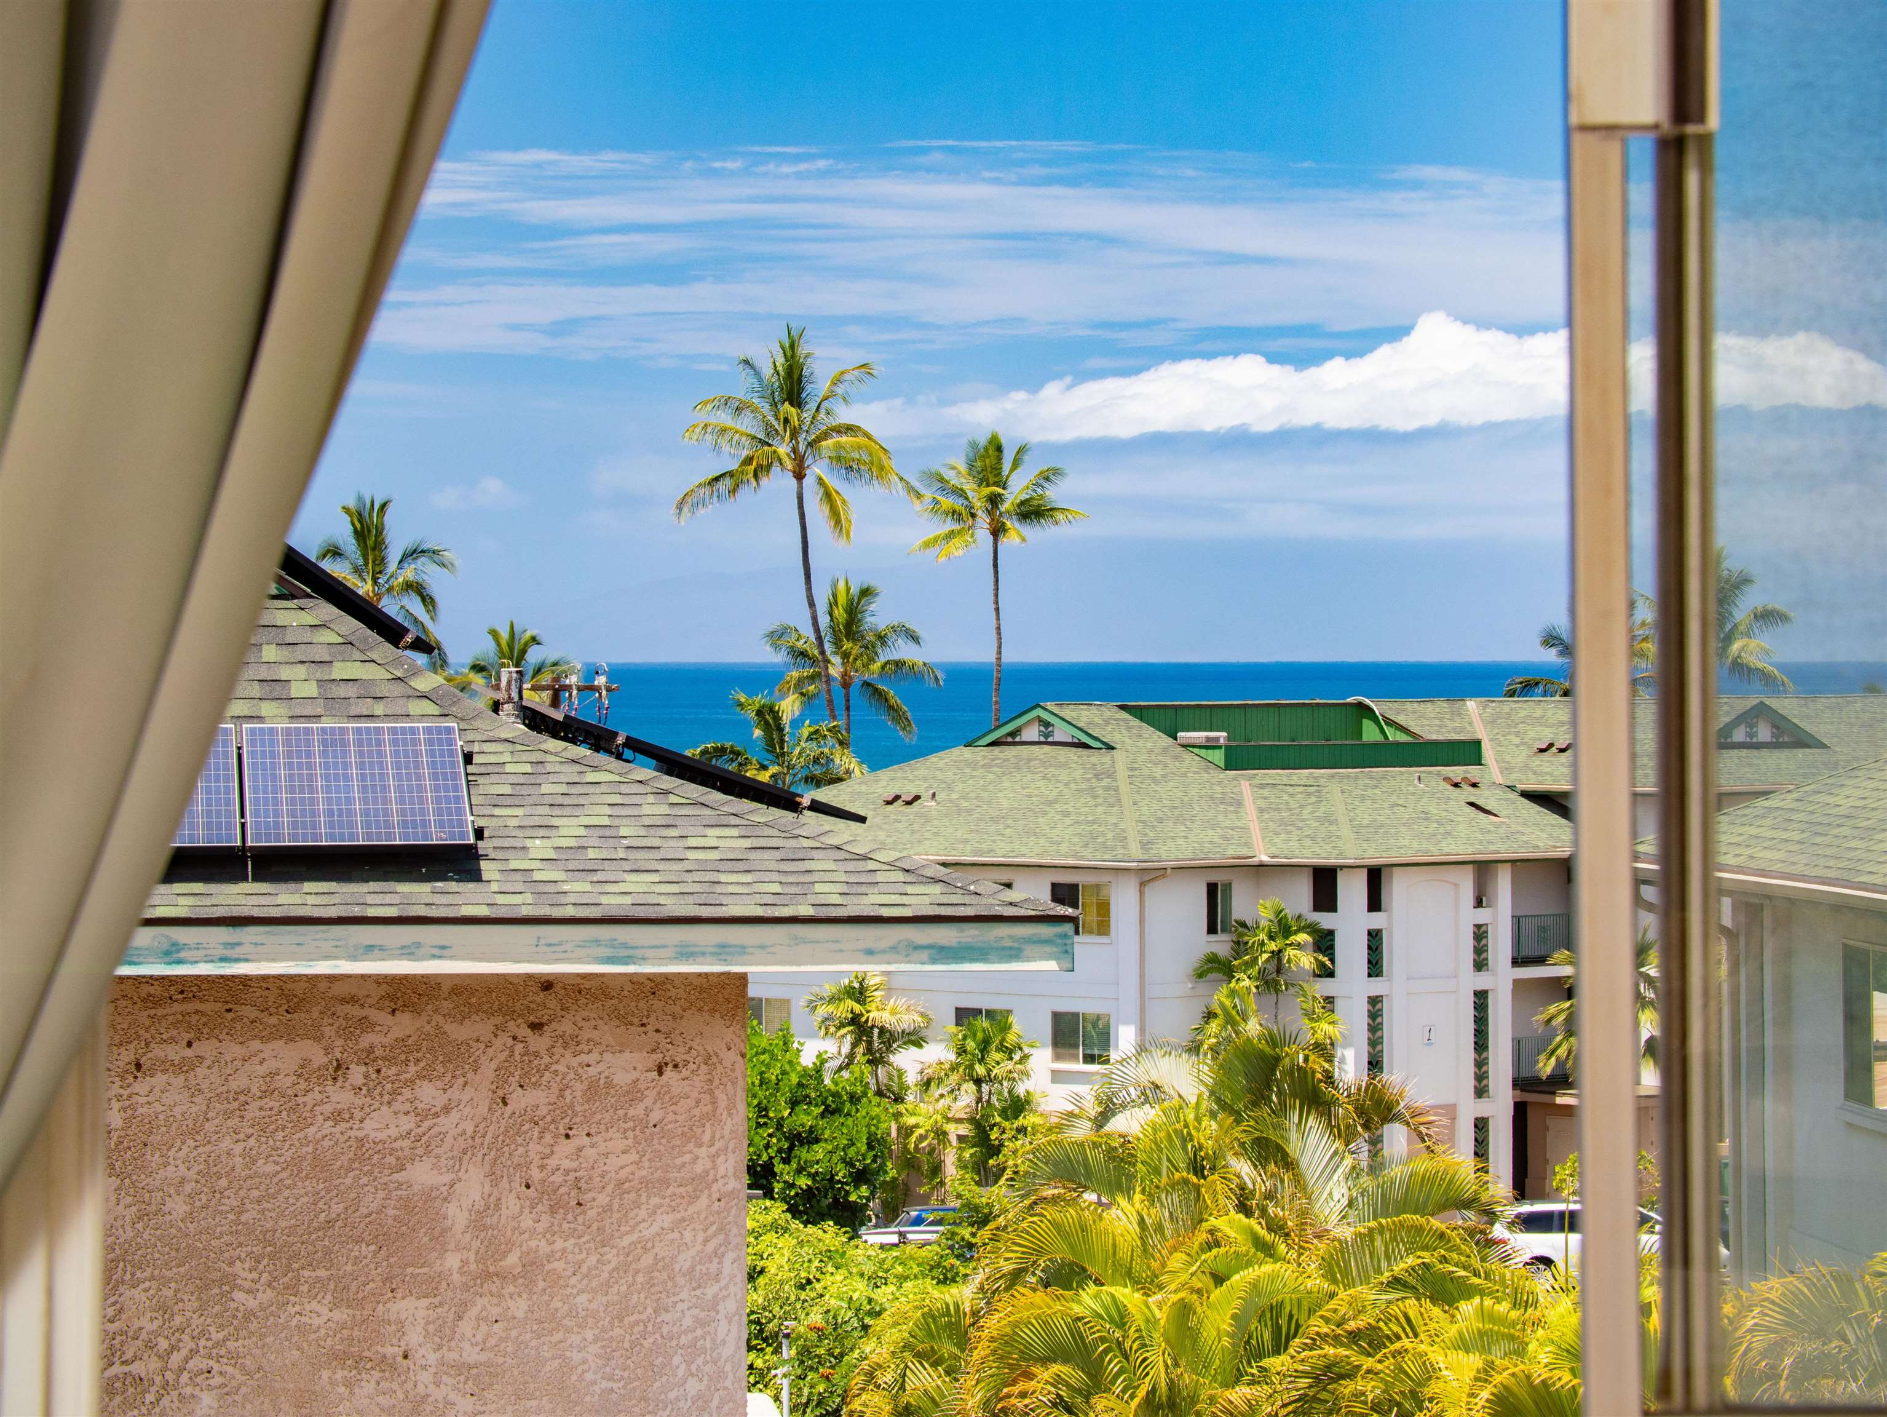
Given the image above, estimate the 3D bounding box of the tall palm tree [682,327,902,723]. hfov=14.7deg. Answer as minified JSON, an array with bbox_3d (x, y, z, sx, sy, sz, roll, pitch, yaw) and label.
[{"bbox_3d":[-4.280,0.466,207.000,6.500,22.560,6.500,0,0,0],"label":"tall palm tree"}]

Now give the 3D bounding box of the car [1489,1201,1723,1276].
[{"bbox_3d":[13.508,10.745,147.000,4.800,1.730,1.900,0,0,-2],"label":"car"}]

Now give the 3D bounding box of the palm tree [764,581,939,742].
[{"bbox_3d":[-2.667,3.919,215.000,5.400,15.560,5.400,0,0,0],"label":"palm tree"}]

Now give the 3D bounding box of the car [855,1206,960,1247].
[{"bbox_3d":[0.075,10.828,149.000,4.600,1.540,1.830,0,0,-26],"label":"car"}]

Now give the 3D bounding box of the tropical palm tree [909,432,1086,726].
[{"bbox_3d":[1.635,1.618,222.000,5.600,20.080,5.600,0,0,0],"label":"tropical palm tree"}]

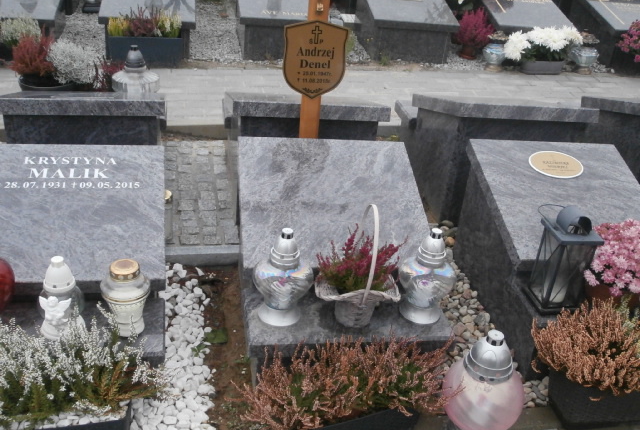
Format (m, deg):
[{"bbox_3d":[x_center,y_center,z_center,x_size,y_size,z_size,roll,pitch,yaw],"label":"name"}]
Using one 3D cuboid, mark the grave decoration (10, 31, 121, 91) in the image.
[{"bbox_3d":[-1.193,-0.676,3.307,0.470,0.350,0.280,0,28,-11],"label":"grave decoration"}]

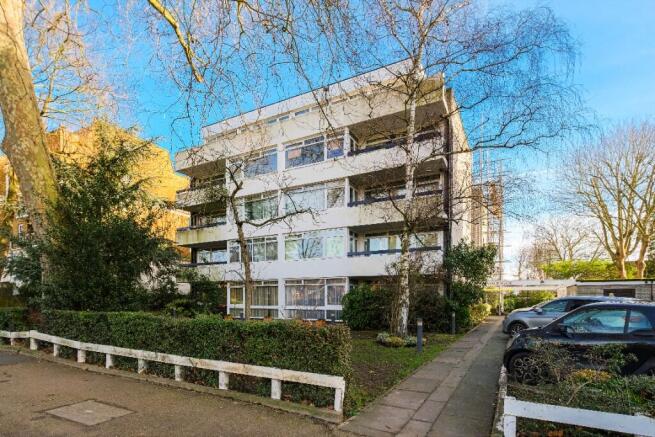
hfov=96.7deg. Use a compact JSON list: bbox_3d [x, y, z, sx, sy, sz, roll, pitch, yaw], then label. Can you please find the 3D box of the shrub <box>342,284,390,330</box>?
[{"bbox_3d":[1.730,3.950,12.900,2.100,1.900,1.900,-5,-11,27],"label":"shrub"}]

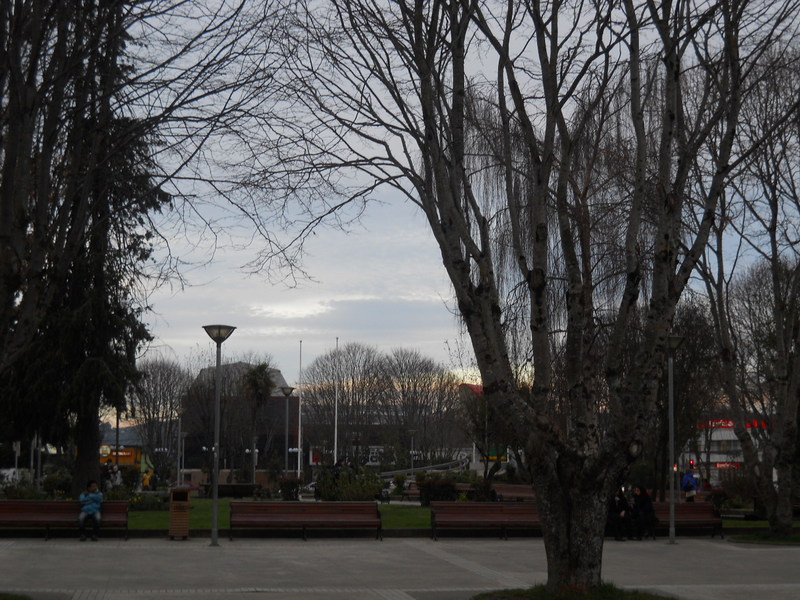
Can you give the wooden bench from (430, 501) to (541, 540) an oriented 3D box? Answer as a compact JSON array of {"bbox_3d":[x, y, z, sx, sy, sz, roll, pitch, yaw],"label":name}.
[{"bbox_3d":[2.126,4.580,29.229,2.980,0.780,0.670,1,-7,-8],"label":"wooden bench"}]

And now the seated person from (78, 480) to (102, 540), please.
[{"bbox_3d":[-6.357,4.344,29.098,0.500,1.220,0.750,1,-7,-5],"label":"seated person"}]

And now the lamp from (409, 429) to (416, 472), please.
[{"bbox_3d":[0.939,11.998,107.279,0.640,4.150,0.640,1,-7,-8],"label":"lamp"}]

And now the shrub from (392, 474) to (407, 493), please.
[{"bbox_3d":[-0.019,8.059,61.618,0.620,0.920,0.620,1,-7,-8],"label":"shrub"}]

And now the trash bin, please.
[{"bbox_3d":[-4.416,4.312,28.368,0.430,1.020,0.430,1,-7,-8],"label":"trash bin"}]

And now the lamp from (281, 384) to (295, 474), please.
[{"bbox_3d":[-4.280,5.570,53.751,0.640,4.330,0.640,0,-7,0],"label":"lamp"}]

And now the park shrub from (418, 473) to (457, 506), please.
[{"bbox_3d":[1.253,6.399,47.642,1.150,1.130,1.080,1,-7,-8],"label":"park shrub"}]

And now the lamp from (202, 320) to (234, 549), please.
[{"bbox_3d":[-3.448,2.540,26.628,0.640,4.150,0.640,1,-7,-8],"label":"lamp"}]

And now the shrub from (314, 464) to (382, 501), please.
[{"bbox_3d":[-2.076,7.476,57.090,2.750,1.550,2.200,0,-7,0],"label":"shrub"}]

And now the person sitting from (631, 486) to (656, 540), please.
[{"bbox_3d":[5.302,4.695,31.011,0.500,1.140,0.660,-3,-8,30],"label":"person sitting"}]

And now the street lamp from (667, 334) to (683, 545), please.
[{"bbox_3d":[5.705,2.933,29.648,0.640,4.330,0.640,0,-7,0],"label":"street lamp"}]

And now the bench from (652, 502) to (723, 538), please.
[{"bbox_3d":[5.396,4.736,30.326,2.900,0.770,0.670,1,-7,-8],"label":"bench"}]

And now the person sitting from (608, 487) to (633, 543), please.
[{"bbox_3d":[4.728,4.653,30.684,0.500,1.140,0.700,2,-7,-10],"label":"person sitting"}]

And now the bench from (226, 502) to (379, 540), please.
[{"bbox_3d":[-1.979,4.664,29.788,3.140,0.810,0.660,1,-7,-9],"label":"bench"}]

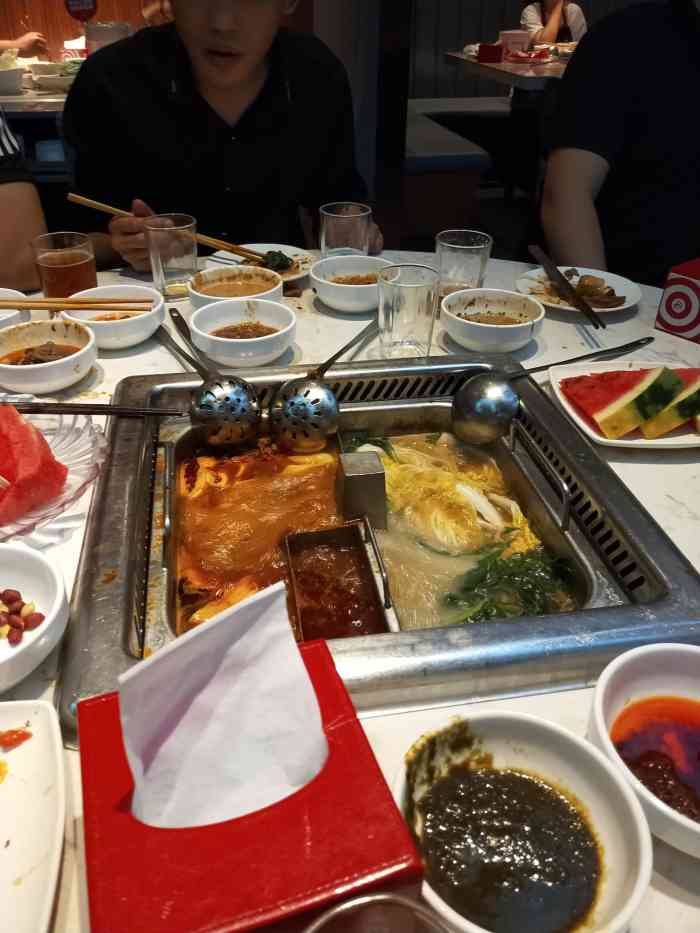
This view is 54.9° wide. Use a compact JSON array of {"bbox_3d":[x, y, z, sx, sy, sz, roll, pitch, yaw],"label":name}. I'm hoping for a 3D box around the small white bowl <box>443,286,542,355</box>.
[{"bbox_3d":[0.173,-0.174,0.828,0.119,0.046,0.119,1,37,0],"label":"small white bowl"}]

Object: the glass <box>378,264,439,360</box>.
[{"bbox_3d":[0.065,-0.179,0.784,0.071,0.091,0.071,1,36,0],"label":"glass"}]

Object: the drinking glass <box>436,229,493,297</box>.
[{"bbox_3d":[0.145,-0.253,0.892,0.072,0.097,0.072,1,37,0],"label":"drinking glass"}]

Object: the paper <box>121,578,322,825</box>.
[{"bbox_3d":[-0.053,0.098,0.278,0.086,0.090,0.041,-9,37,-14],"label":"paper"}]

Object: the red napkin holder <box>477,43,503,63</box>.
[{"bbox_3d":[0.648,-1.963,3.200,0.122,0.074,0.122,-9,37,-14],"label":"red napkin holder"}]

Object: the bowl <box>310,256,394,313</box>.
[{"bbox_3d":[0.007,-0.247,0.925,0.119,0.046,0.119,1,37,0],"label":"bowl"}]

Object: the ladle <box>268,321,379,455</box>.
[{"bbox_3d":[-0.004,-0.111,0.805,0.078,0.069,0.280,15,36,18],"label":"ladle"}]

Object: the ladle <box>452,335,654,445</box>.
[{"bbox_3d":[0.248,-0.097,0.784,0.296,0.068,0.078,-17,35,-26],"label":"ladle"}]

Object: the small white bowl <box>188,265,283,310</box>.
[{"bbox_3d":[-0.145,-0.218,0.872,0.117,0.044,0.117,1,36,-1],"label":"small white bowl"}]

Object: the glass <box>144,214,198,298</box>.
[{"bbox_3d":[-0.240,-0.290,0.929,0.071,0.091,0.071,1,36,0],"label":"glass"}]

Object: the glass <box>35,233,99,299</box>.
[{"bbox_3d":[-0.366,-0.249,0.889,0.072,0.097,0.072,1,37,0],"label":"glass"}]

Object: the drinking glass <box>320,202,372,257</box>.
[{"bbox_3d":[-0.006,-0.329,0.989,0.071,0.091,0.071,1,36,0],"label":"drinking glass"}]

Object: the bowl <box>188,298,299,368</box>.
[{"bbox_3d":[-0.121,-0.151,0.780,0.117,0.044,0.117,1,36,-1],"label":"bowl"}]

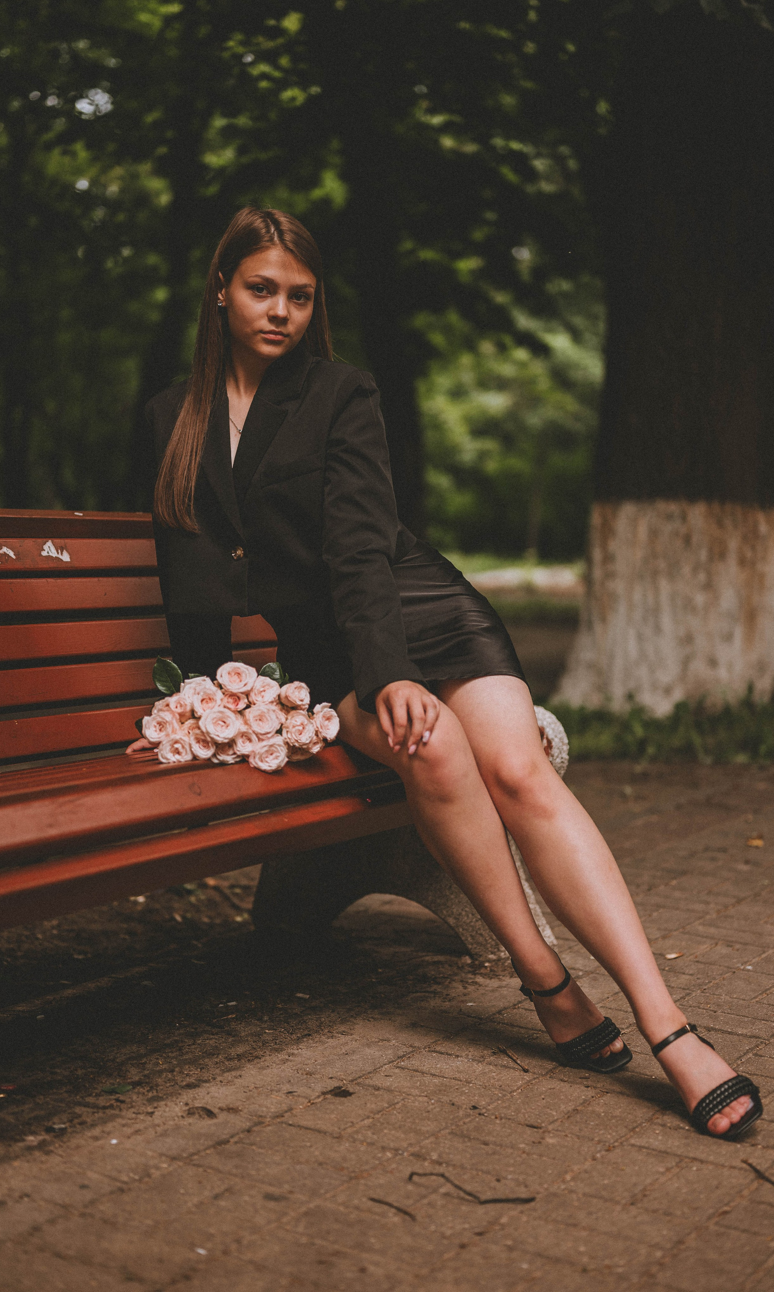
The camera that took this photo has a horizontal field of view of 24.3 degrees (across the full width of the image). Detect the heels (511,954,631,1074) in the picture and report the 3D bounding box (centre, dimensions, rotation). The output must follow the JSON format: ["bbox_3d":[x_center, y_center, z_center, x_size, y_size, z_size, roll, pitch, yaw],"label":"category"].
[{"bbox_3d":[0.273,0.537,2.640,0.088,0.137,0.205,-11,8,-20],"label":"heels"}]

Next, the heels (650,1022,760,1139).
[{"bbox_3d":[0.430,0.565,2.400,0.088,0.135,0.205,-12,7,-15],"label":"heels"}]

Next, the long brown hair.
[{"bbox_3d":[-0.212,-0.415,2.700,0.210,0.480,0.220,5,3,-18],"label":"long brown hair"}]

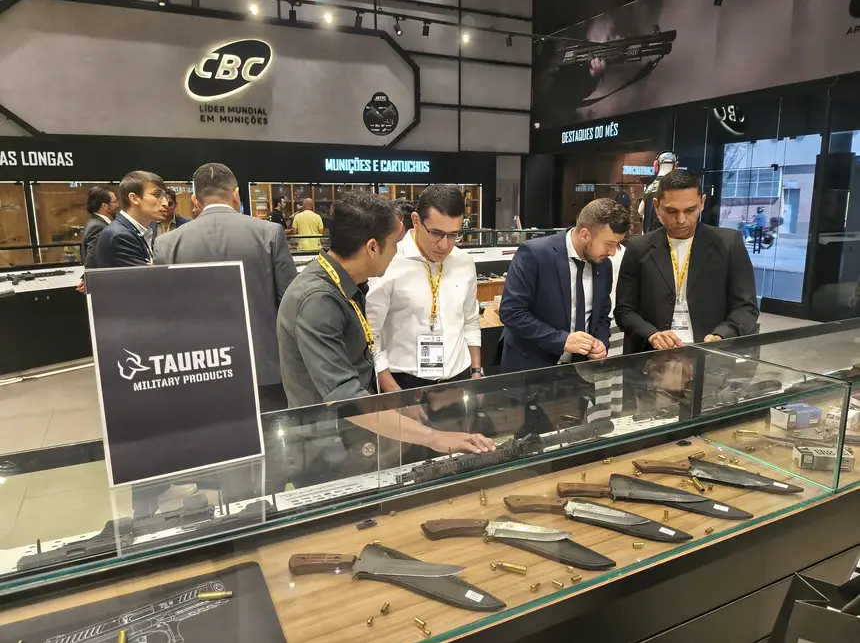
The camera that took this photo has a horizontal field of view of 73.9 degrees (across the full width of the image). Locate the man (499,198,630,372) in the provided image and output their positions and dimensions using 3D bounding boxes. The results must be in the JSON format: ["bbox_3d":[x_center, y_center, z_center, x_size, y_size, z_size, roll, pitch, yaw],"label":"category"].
[{"bbox_3d":[0.483,0.364,2.183,0.530,1.626,0.480,-7,13,-27],"label":"man"}]

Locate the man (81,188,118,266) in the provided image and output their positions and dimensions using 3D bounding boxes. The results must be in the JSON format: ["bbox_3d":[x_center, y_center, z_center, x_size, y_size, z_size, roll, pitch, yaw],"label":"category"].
[{"bbox_3d":[-2.099,0.002,3.810,0.380,1.757,0.500,-8,14,-32],"label":"man"}]

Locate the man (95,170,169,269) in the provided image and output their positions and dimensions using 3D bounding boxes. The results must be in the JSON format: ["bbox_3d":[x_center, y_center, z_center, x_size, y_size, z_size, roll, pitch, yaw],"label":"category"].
[{"bbox_3d":[-1.429,0.164,2.892,0.380,1.790,0.490,-5,12,-20],"label":"man"}]

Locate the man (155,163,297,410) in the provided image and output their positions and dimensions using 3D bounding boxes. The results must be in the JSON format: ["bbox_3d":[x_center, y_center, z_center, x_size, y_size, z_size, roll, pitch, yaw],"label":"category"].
[{"bbox_3d":[-0.839,0.240,2.483,0.560,1.789,0.340,-8,14,-31],"label":"man"}]

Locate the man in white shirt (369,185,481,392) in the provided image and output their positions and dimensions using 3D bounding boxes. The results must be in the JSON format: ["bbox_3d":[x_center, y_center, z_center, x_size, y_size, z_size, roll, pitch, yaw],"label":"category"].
[{"bbox_3d":[-0.002,0.334,2.214,0.500,1.688,0.370,-6,13,-22],"label":"man in white shirt"}]

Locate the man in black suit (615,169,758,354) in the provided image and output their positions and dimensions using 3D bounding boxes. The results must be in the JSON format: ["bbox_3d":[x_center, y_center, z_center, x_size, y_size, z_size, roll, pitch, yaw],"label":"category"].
[{"bbox_3d":[0.963,0.288,2.273,0.580,1.722,0.420,3,12,18],"label":"man in black suit"}]

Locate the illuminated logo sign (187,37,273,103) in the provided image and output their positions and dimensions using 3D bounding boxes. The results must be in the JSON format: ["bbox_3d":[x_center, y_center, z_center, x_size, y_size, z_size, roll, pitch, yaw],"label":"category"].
[{"bbox_3d":[-2.901,-3.653,8.330,1.192,0.825,0.100,-7,13,-29],"label":"illuminated logo sign"}]

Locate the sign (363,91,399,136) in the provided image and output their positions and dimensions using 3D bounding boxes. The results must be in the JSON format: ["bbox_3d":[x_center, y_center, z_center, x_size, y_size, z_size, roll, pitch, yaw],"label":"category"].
[{"bbox_3d":[-0.823,-3.484,9.602,0.655,0.701,0.050,-7,13,-29],"label":"sign"}]

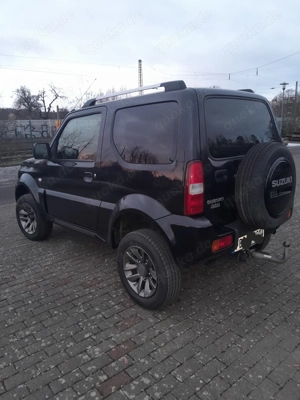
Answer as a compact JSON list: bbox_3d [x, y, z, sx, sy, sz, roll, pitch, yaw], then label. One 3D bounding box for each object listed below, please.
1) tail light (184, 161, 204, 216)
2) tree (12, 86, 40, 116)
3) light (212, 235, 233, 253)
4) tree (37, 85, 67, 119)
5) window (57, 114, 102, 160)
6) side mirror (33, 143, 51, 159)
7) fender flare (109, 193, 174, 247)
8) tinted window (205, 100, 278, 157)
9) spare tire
[{"bbox_3d":[0.294,-0.082,2.004,0.165,0.365,0.095,-14,17,-41],"label":"tail light"},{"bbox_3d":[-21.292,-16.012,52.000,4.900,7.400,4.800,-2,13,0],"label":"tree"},{"bbox_3d":[0.486,0.296,2.069,0.230,0.090,0.060,-14,17,-41],"label":"light"},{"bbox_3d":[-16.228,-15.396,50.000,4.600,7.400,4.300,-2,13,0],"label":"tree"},{"bbox_3d":[-0.710,-0.607,2.934,0.060,0.430,0.810,1,7,-44],"label":"window"},{"bbox_3d":[-1.157,-0.519,3.188,0.200,0.170,0.120,-14,17,-41],"label":"side mirror"},{"bbox_3d":[-0.085,0.201,2.296,0.110,0.510,0.780,-14,17,-41],"label":"fender flare"},{"bbox_3d":[0.748,-0.565,2.357,1.030,0.430,0.060,-14,11,-41],"label":"tinted window"},{"bbox_3d":[0.903,-0.109,2.354,0.670,0.670,0.220,-14,17,-41],"label":"spare tire"}]

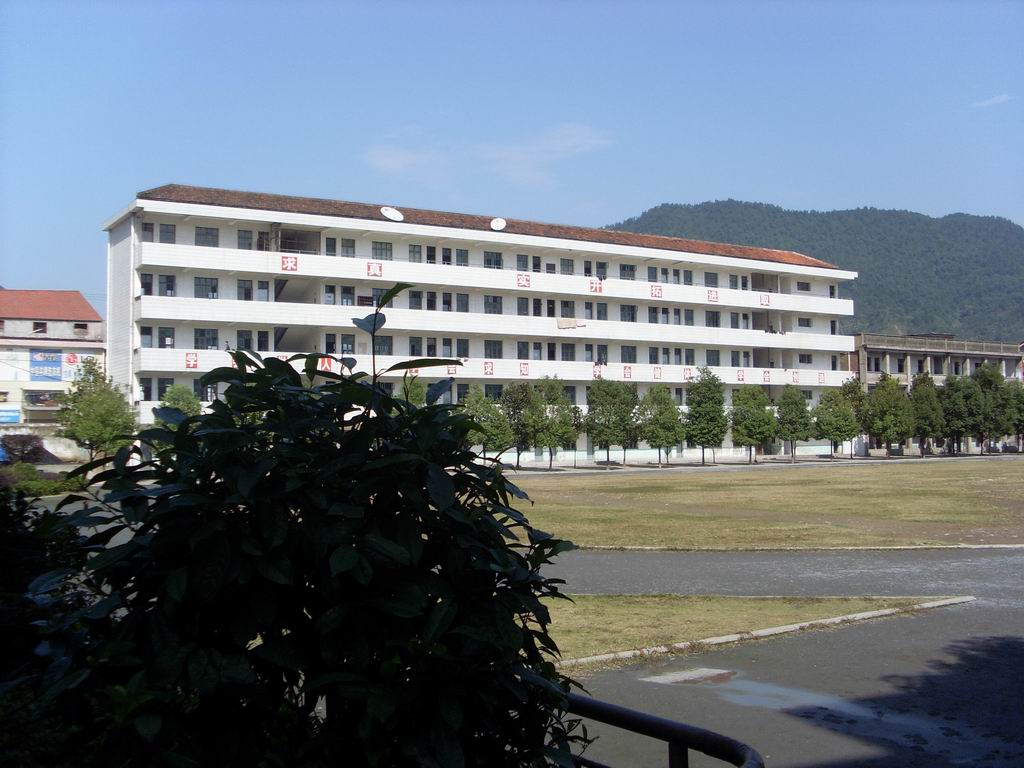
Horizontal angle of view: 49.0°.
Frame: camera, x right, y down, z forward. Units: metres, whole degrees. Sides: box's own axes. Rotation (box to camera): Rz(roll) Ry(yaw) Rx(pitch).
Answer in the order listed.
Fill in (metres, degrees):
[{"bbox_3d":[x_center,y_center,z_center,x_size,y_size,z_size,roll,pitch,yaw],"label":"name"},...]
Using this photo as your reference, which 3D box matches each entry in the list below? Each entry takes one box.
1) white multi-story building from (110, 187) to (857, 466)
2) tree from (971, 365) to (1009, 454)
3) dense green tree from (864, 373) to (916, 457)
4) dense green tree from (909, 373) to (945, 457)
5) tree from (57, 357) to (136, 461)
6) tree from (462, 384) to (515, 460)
[{"bbox_3d":[1.880,-3.400,92.100,66.130,19.820,10.030,1,-3,-32],"label":"white multi-story building"},{"bbox_3d":[42.480,2.160,100.000,3.700,8.140,3.700,-1,-3,0],"label":"tree"},{"bbox_3d":[30.900,2.600,92.000,4.100,6.920,4.100,-1,-3,0],"label":"dense green tree"},{"bbox_3d":[34.760,2.610,94.500,3.300,7.150,3.300,-1,-3,0],"label":"dense green tree"},{"bbox_3d":[-26.240,1.820,71.000,4.900,7.110,4.900,-1,-3,0],"label":"tree"},{"bbox_3d":[-1.540,2.740,70.500,3.500,5.550,3.500,-1,-3,0],"label":"tree"}]

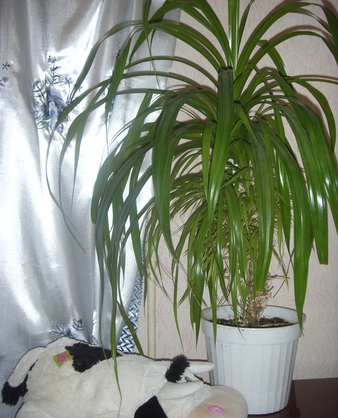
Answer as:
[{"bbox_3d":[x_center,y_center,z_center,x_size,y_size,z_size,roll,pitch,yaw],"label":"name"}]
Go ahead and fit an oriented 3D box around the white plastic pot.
[{"bbox_3d":[0.199,0.357,0.983,0.250,0.202,0.250,0,-1,0],"label":"white plastic pot"}]

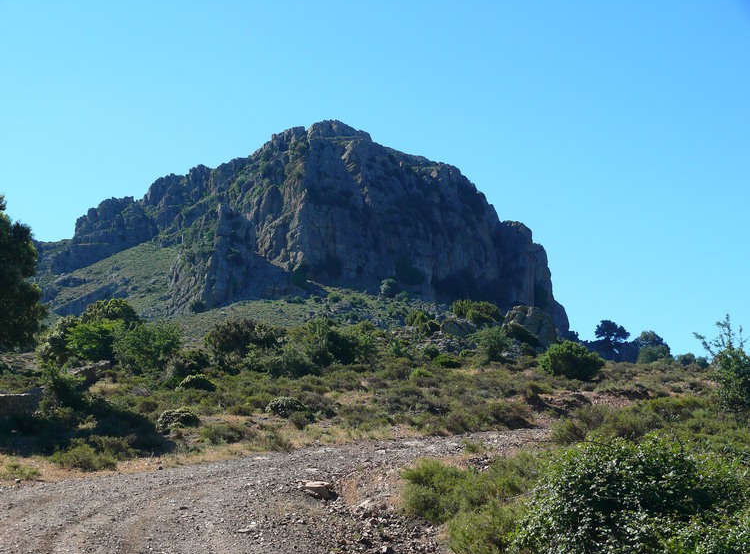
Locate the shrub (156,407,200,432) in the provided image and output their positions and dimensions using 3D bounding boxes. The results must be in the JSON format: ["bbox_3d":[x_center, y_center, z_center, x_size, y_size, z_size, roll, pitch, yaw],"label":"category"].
[{"bbox_3d":[-4.141,3.011,27.000,0.881,0.538,0.811,0,-4,0],"label":"shrub"}]

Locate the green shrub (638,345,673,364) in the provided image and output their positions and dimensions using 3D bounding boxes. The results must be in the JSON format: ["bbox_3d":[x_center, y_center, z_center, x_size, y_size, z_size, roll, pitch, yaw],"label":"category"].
[{"bbox_3d":[20.853,5.761,95.000,2.452,1.457,2.256,0,-4,0],"label":"green shrub"}]

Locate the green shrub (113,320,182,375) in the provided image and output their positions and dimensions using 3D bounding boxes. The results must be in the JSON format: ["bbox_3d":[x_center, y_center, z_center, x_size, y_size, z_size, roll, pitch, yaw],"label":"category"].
[{"bbox_3d":[-9.613,2.979,54.000,2.869,2.236,2.640,0,-4,0],"label":"green shrub"}]

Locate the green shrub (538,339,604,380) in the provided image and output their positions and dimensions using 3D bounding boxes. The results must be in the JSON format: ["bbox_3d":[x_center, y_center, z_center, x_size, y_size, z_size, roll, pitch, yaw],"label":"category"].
[{"bbox_3d":[7.381,3.136,48.000,2.405,1.472,2.212,0,-4,0],"label":"green shrub"}]

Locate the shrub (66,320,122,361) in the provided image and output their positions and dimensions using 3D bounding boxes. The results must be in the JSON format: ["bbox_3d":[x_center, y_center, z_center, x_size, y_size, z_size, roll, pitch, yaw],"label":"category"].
[{"bbox_3d":[-12.512,2.832,57.000,2.423,1.923,2.229,0,-4,0],"label":"shrub"}]

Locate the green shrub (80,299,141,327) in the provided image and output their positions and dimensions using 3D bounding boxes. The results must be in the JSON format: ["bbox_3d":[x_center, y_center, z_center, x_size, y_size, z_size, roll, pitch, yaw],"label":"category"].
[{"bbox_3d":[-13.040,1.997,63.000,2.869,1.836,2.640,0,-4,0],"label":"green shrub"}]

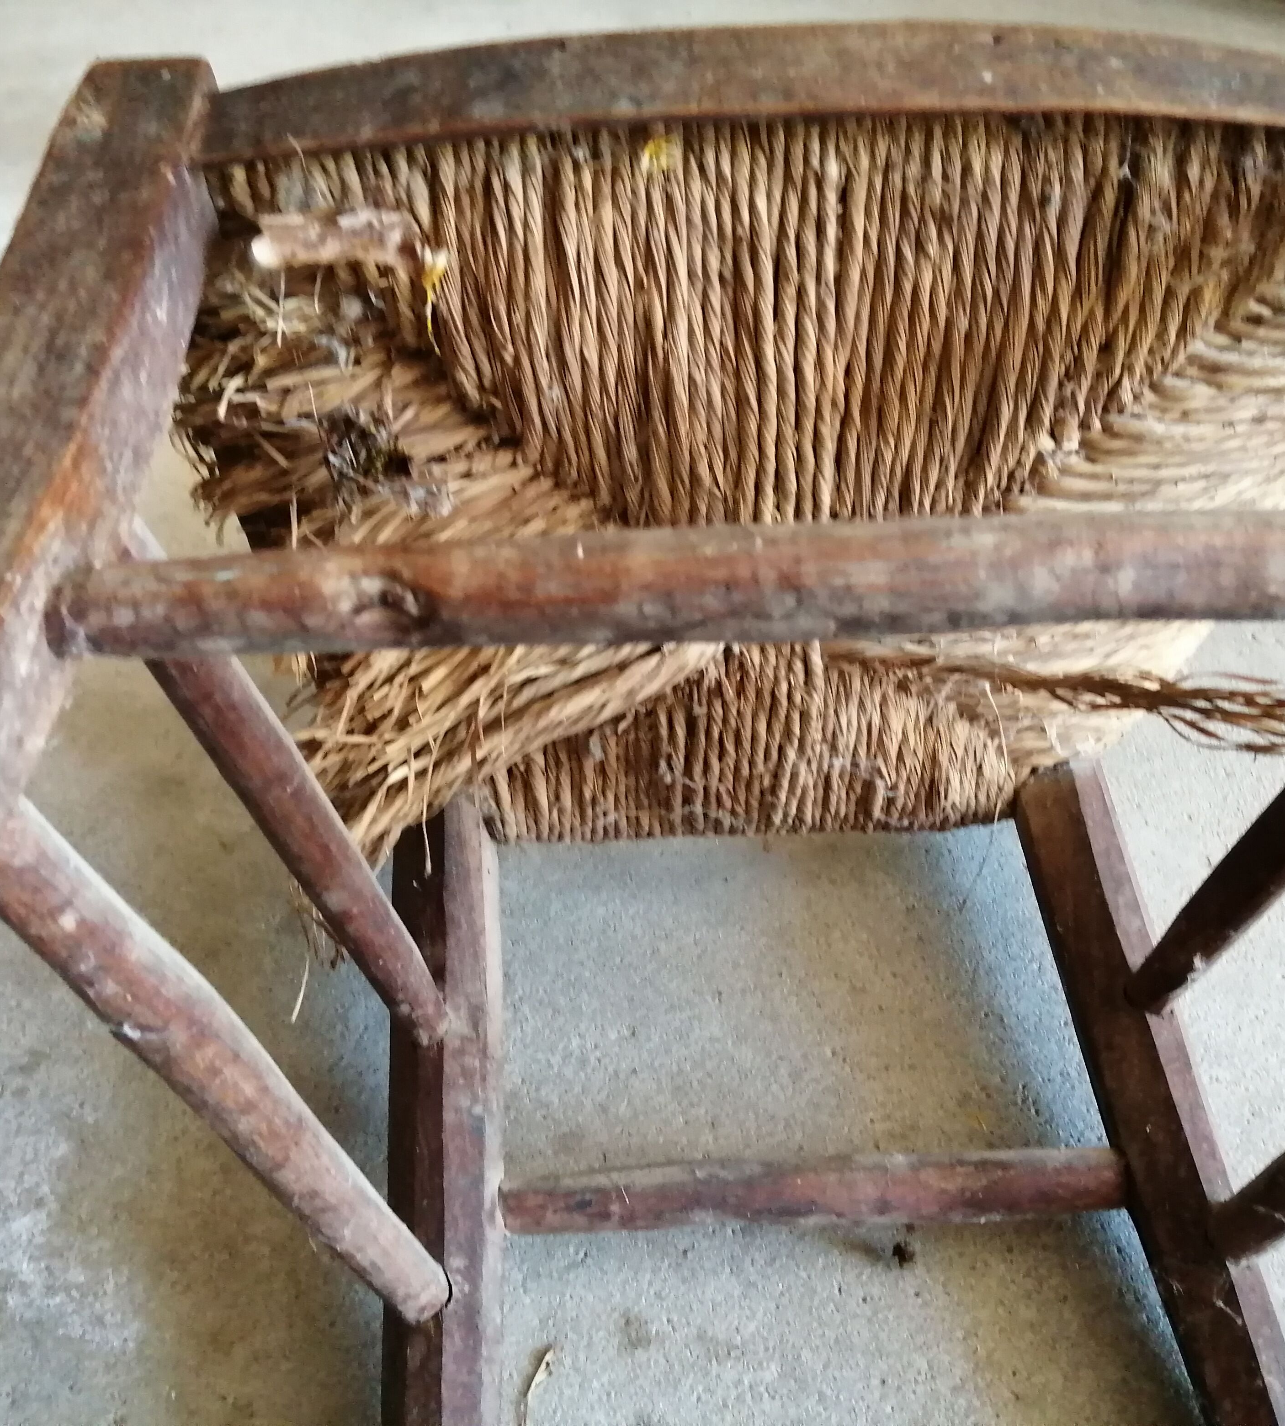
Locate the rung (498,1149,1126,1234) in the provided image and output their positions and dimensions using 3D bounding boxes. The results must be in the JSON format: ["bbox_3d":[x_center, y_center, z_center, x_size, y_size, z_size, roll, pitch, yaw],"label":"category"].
[{"bbox_3d":[0.064,0.181,0.539,0.245,0.024,0.025,-2,43,-3],"label":"rung"}]

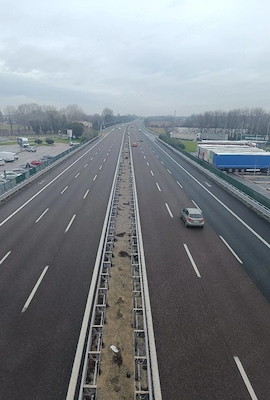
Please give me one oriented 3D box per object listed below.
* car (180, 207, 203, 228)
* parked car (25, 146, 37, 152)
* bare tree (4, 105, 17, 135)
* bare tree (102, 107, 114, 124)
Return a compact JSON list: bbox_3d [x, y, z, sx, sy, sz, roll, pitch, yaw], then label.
[{"bbox_3d":[6.066,1.525,29.912,1.770,1.510,4.050,-1,16,-1],"label":"car"},{"bbox_3d":[-36.200,-17.650,96.800,4.300,1.520,1.800,13,21,39],"label":"parked car"},{"bbox_3d":[-86.054,-54.642,189.644,10.000,19.600,10.000,-1,16,-1],"label":"bare tree"},{"bbox_3d":[-31.600,-93.516,315.162,13.500,23.000,13.000,-1,16,-1],"label":"bare tree"}]

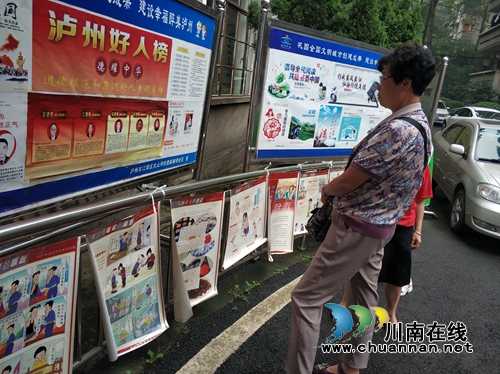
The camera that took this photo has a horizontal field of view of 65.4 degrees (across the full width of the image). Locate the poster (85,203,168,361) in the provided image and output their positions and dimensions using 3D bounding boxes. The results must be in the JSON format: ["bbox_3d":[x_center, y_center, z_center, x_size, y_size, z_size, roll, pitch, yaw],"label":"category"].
[{"bbox_3d":[-0.625,0.513,2.097,0.090,0.730,0.480,8,17,32],"label":"poster"}]

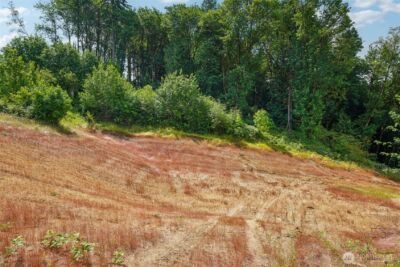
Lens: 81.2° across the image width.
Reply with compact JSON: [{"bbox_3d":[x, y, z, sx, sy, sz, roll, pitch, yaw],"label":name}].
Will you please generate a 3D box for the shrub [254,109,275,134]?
[{"bbox_3d":[6.080,-1.131,22.000,1.847,2.402,1.800,0,0,0],"label":"shrub"}]

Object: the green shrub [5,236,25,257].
[{"bbox_3d":[-4.212,2.566,5.300,0.445,0.445,0.430,0,0,0],"label":"green shrub"}]

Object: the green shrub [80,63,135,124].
[{"bbox_3d":[-8.719,-3.770,22.000,4.988,5.727,4.600,0,0,0],"label":"green shrub"}]

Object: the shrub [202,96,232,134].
[{"bbox_3d":[1.560,-1.604,20.800,2.620,3.319,2.700,0,0,0],"label":"shrub"}]

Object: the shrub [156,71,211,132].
[{"bbox_3d":[-1.470,-2.763,20.800,4.716,5.240,4.300,0,0,0],"label":"shrub"}]

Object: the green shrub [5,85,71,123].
[{"bbox_3d":[-13.753,-2.485,20.000,5.542,3.359,4.200,0,0,0],"label":"green shrub"}]

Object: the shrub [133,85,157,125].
[{"bbox_3d":[-5.137,-2.734,22.000,2.402,3.695,2.700,0,0,0],"label":"shrub"}]

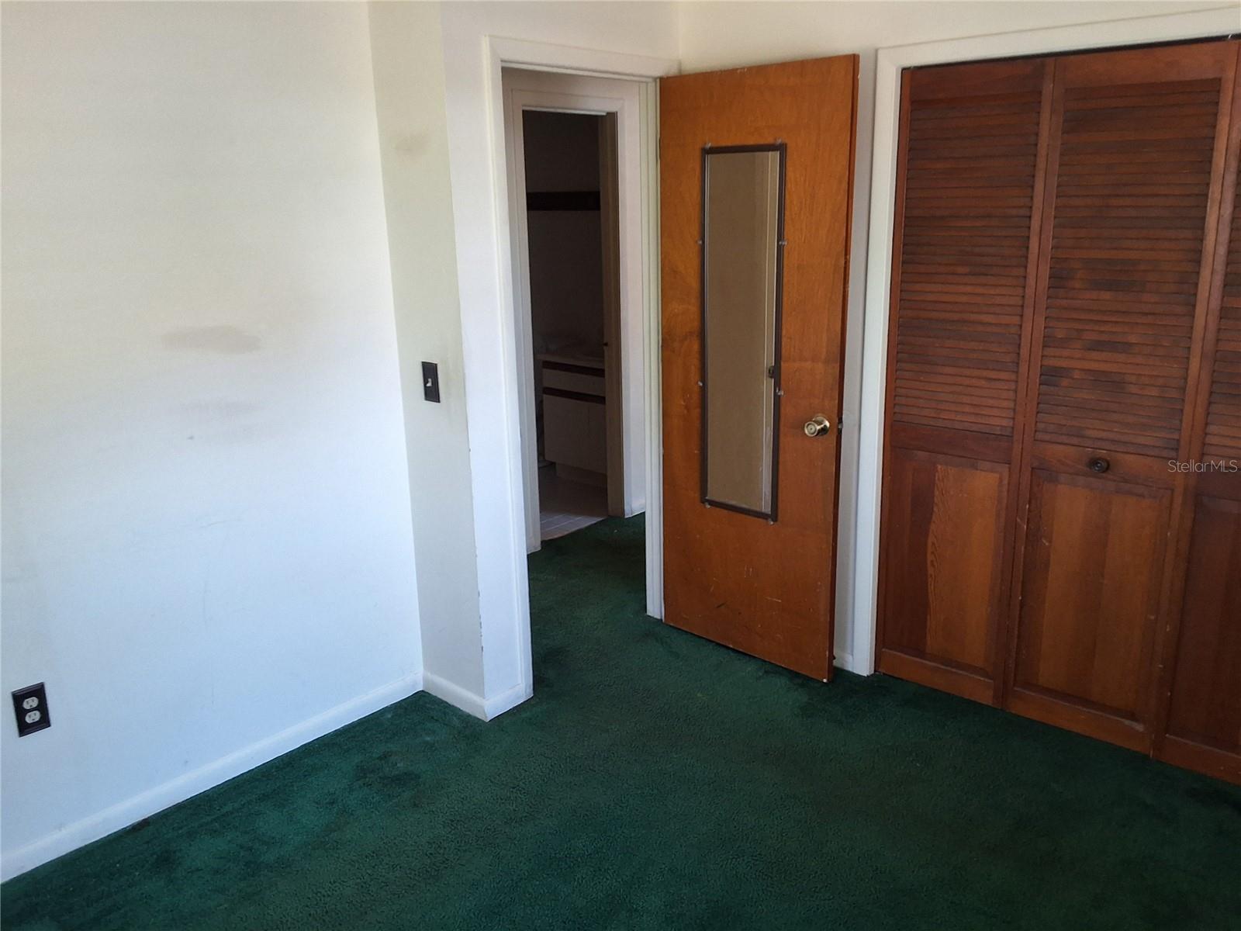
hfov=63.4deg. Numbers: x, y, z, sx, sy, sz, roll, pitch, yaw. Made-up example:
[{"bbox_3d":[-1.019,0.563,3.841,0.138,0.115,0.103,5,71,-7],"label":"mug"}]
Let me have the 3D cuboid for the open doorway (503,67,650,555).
[{"bbox_3d":[-0.118,-0.277,3.475,0.150,2.030,0.780,12,20,40],"label":"open doorway"}]

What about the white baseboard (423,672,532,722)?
[{"bbox_3d":[-0.488,0.748,3.439,0.335,0.080,0.210,12,20,40],"label":"white baseboard"}]

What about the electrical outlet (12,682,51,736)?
[{"bbox_3d":[-1.475,0.615,2.519,0.012,0.120,0.073,12,20,40],"label":"electrical outlet"}]

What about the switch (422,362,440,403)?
[{"bbox_3d":[-0.587,-0.252,3.078,0.075,0.120,0.020,12,20,40],"label":"switch"}]

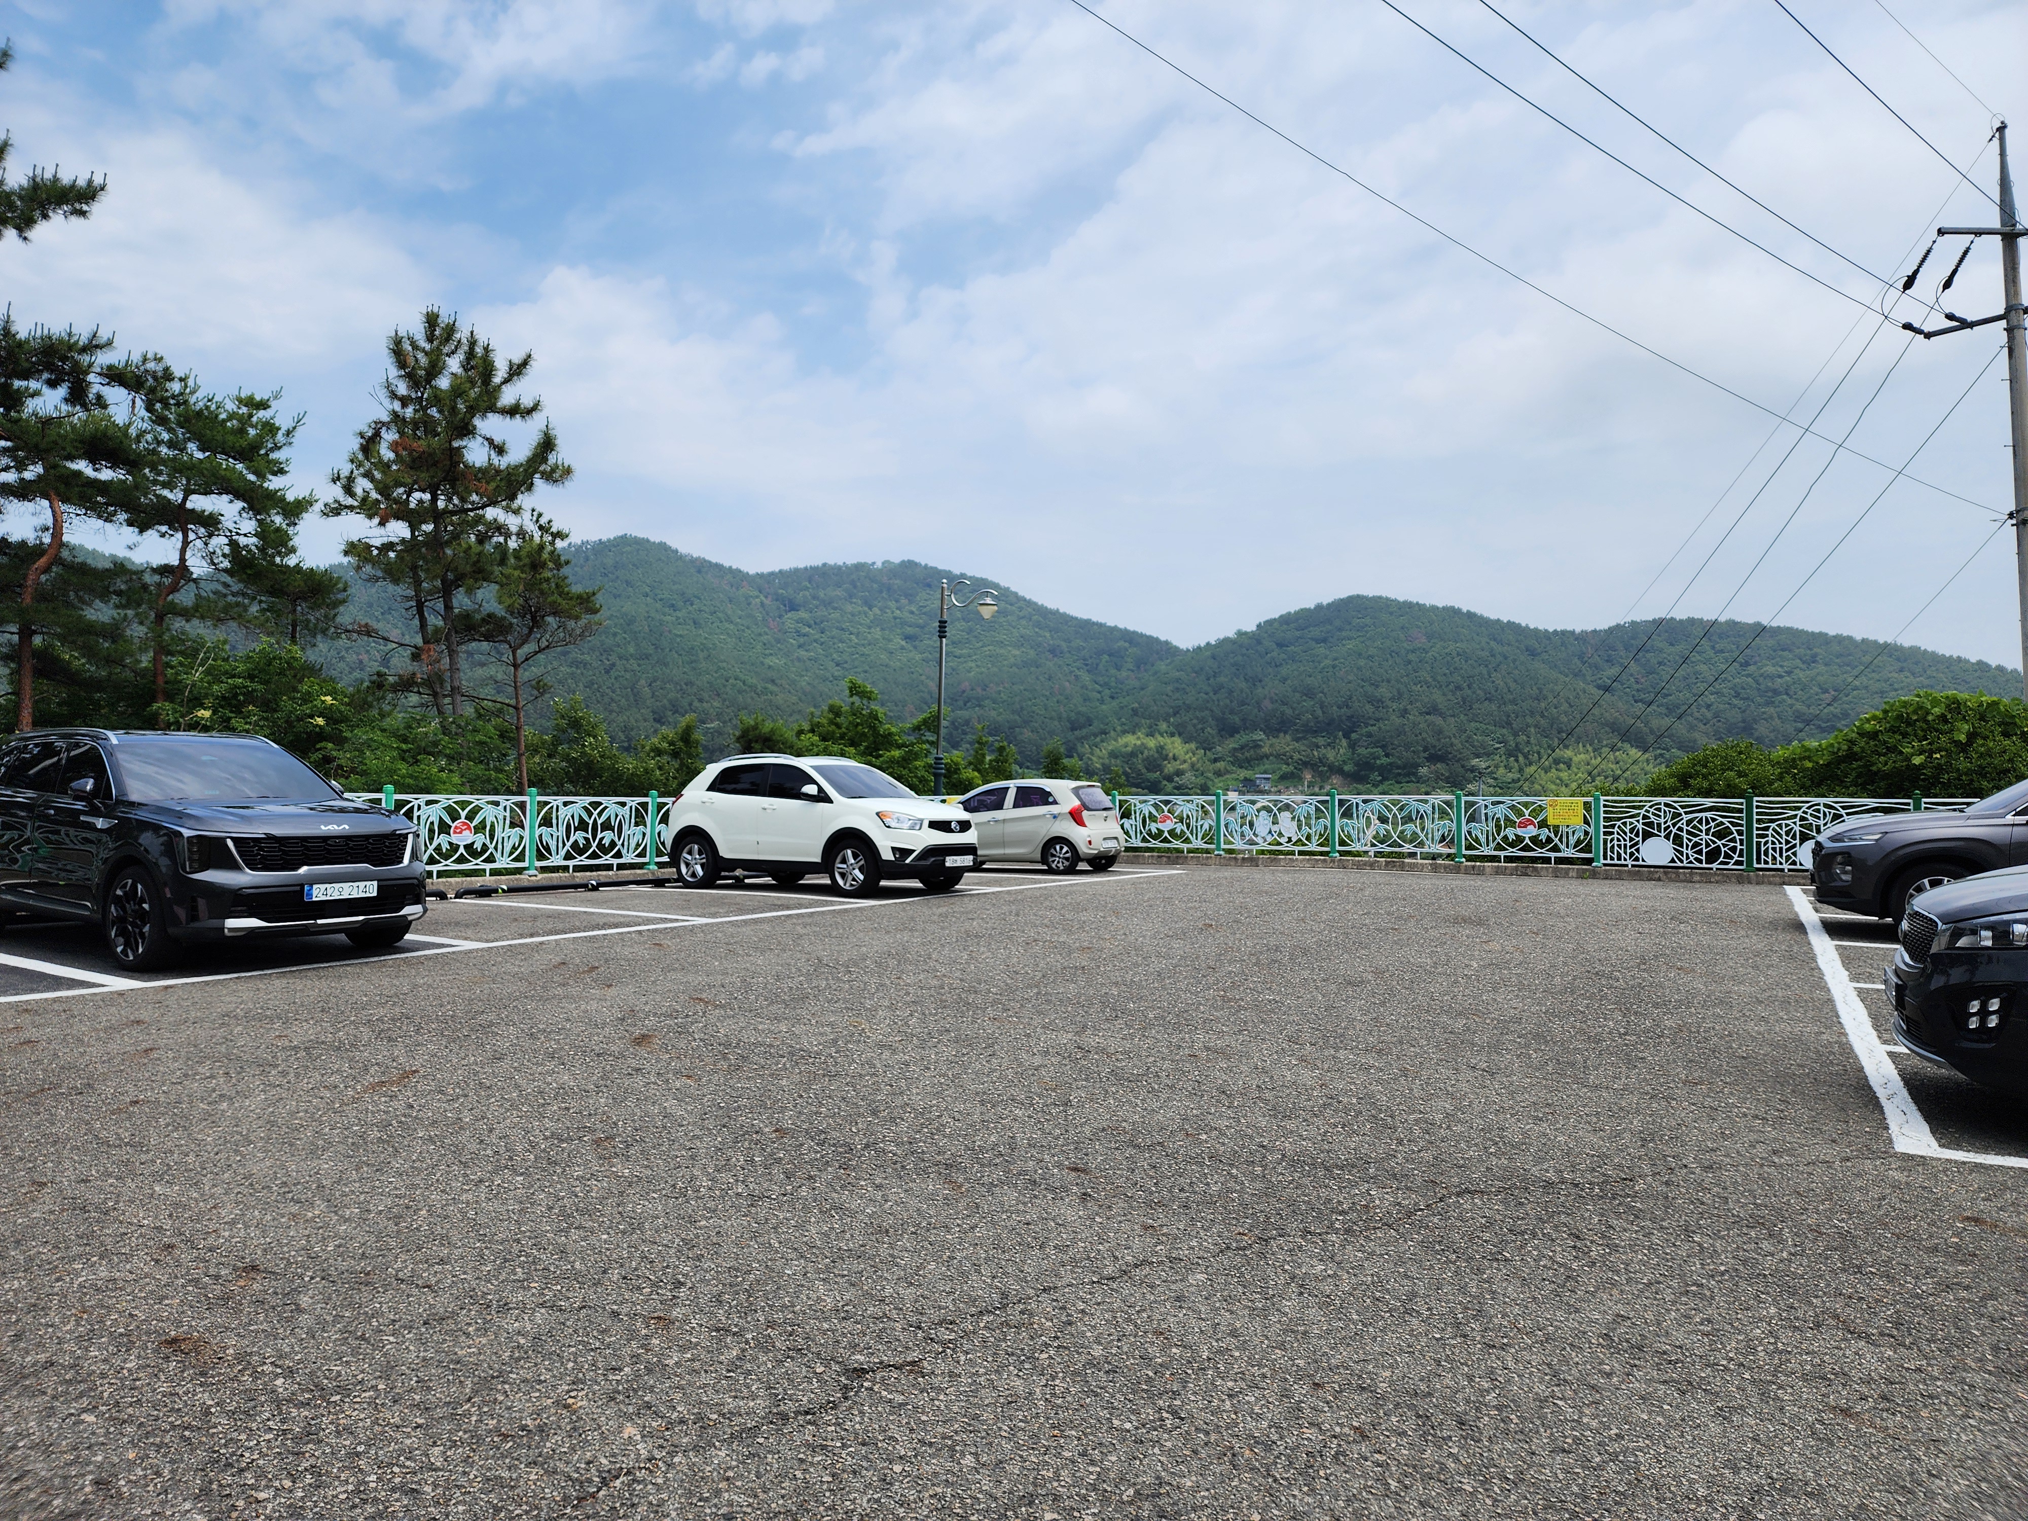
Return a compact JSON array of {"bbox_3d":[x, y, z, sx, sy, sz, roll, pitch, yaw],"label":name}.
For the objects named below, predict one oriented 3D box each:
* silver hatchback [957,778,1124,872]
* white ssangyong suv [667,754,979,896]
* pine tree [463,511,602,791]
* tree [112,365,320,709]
[{"bbox_3d":[-0.010,1.040,21.900,3.595,1.480,1.595,-1,-2,29],"label":"silver hatchback"},{"bbox_3d":[-2.480,0.790,17.050,4.410,1.690,1.830,-1,-2,35],"label":"white ssangyong suv"},{"bbox_3d":[-7.300,-0.920,20.400,2.100,5.700,2.100,0,-2,0],"label":"pine tree"},{"bbox_3d":[-11.600,-1.900,19.600,3.000,7.500,3.000,0,-2,0],"label":"tree"}]

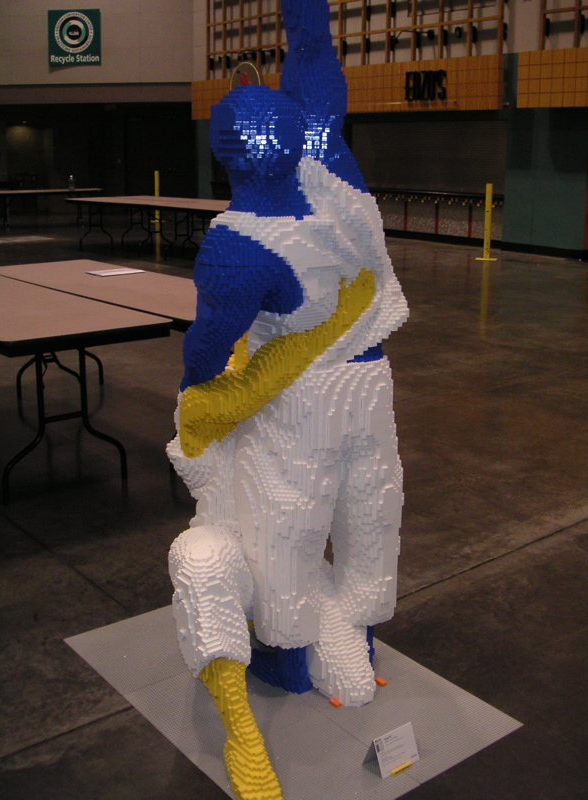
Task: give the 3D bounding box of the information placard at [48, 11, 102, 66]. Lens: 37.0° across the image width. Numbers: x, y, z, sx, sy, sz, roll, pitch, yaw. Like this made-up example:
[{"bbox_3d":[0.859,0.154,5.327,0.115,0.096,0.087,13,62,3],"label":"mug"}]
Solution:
[{"bbox_3d":[-5.549,-9.151,22.200,1.370,1.380,0.040,2,15,4],"label":"information placard"}]

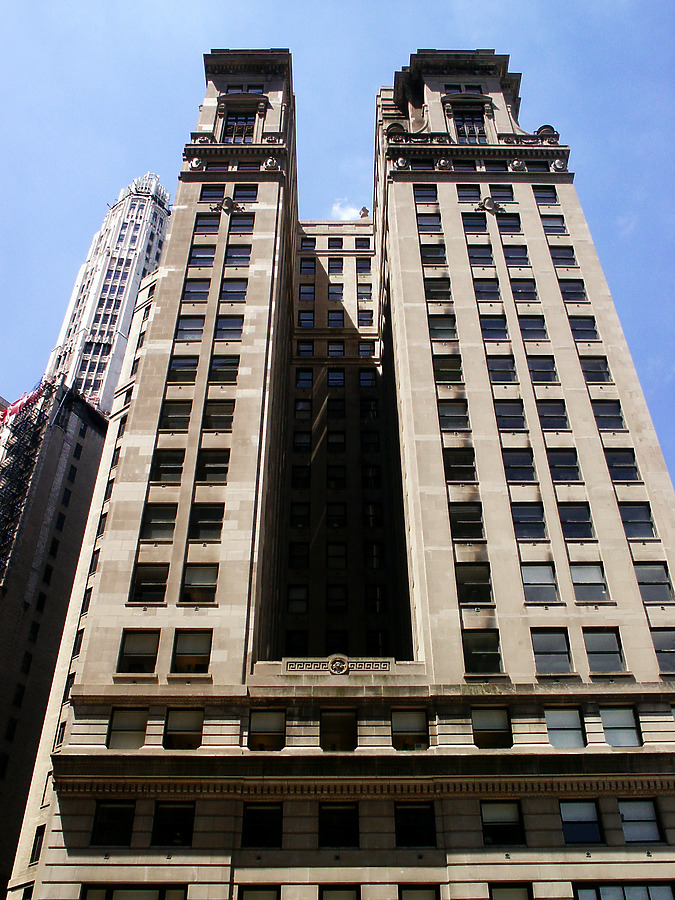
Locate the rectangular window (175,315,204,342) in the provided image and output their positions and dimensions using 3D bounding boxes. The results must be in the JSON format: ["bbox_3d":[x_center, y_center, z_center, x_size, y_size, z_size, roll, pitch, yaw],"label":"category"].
[{"bbox_3d":[-8.621,-7.117,53.526,1.621,2.201,0.200,0,-42,0],"label":"rectangular window"}]

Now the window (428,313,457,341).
[{"bbox_3d":[6.098,-6.946,52.144,1.573,2.149,0.200,0,-42,0],"label":"window"}]

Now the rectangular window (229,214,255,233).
[{"bbox_3d":[-6.489,-15.378,61.514,1.580,2.200,0.250,0,-42,0],"label":"rectangular window"}]

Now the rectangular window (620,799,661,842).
[{"bbox_3d":[11.566,14.228,34.852,1.480,1.660,0.250,0,-42,0],"label":"rectangular window"}]

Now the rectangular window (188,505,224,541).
[{"bbox_3d":[-6.280,3.478,44.008,1.621,2.201,0.200,0,-42,0],"label":"rectangular window"}]

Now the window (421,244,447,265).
[{"bbox_3d":[6.205,-12.539,58.506,1.603,2.131,0.200,0,-42,0],"label":"window"}]

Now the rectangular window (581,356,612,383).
[{"bbox_3d":[13.874,-4.247,48.829,1.503,2.064,0.250,0,-42,0],"label":"rectangular window"}]

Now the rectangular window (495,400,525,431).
[{"bbox_3d":[9.188,-1.810,48.241,1.529,2.209,0.200,0,-42,0],"label":"rectangular window"}]

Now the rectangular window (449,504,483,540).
[{"bbox_3d":[6.277,3.477,44.065,1.621,2.201,0.200,0,-42,0],"label":"rectangular window"}]

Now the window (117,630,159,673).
[{"bbox_3d":[-8.555,8.727,39.277,1.621,2.201,0.200,0,-42,0],"label":"window"}]

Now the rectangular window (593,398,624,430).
[{"bbox_3d":[14.258,-1.799,47.989,1.492,2.109,0.200,0,-42,0],"label":"rectangular window"}]

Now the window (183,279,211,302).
[{"bbox_3d":[-8.415,-9.497,54.376,1.576,2.089,0.200,0,-42,0],"label":"window"}]

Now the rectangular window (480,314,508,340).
[{"bbox_3d":[9.247,-7.225,53.745,1.596,2.173,0.200,0,-42,0],"label":"rectangular window"}]

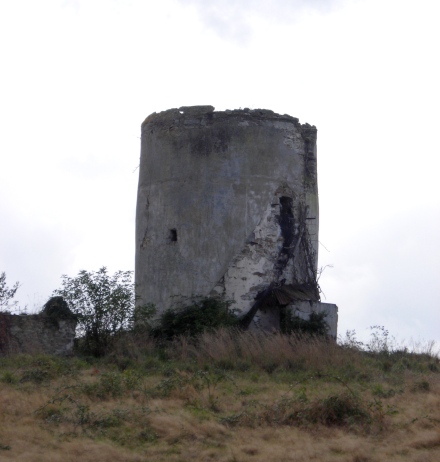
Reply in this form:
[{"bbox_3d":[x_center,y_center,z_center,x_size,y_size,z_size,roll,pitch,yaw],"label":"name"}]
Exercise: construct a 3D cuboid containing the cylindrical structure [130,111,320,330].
[{"bbox_3d":[0.581,-0.229,69.500,7.000,8.300,7.000,0,-7,0],"label":"cylindrical structure"}]

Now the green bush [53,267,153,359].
[{"bbox_3d":[-3.960,2.713,66.500,3.300,3.050,2.800,0,-7,0],"label":"green bush"}]

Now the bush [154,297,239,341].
[{"bbox_3d":[-0.788,2.953,66.200,2.800,1.550,1.700,0,-7,0],"label":"bush"}]

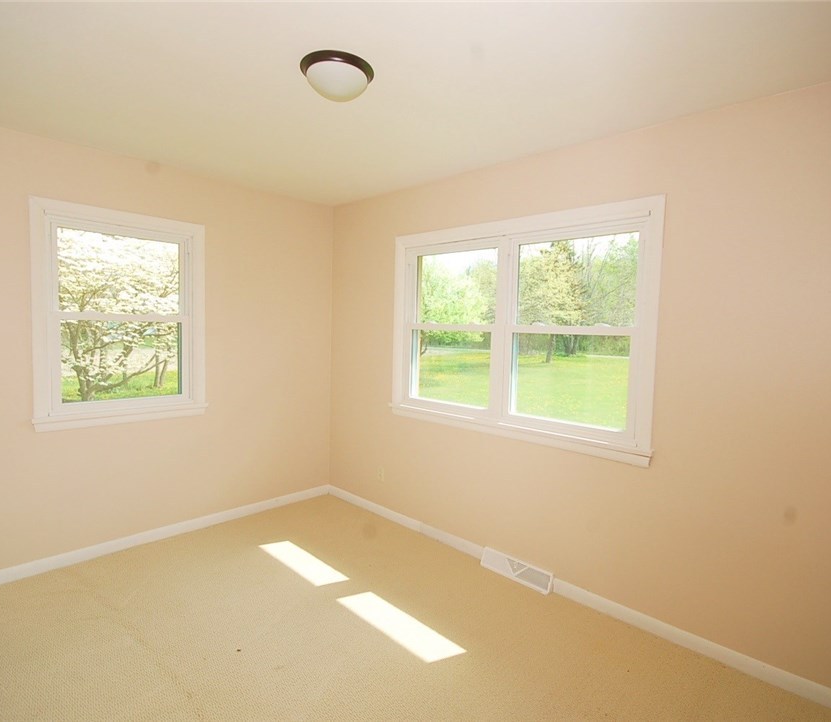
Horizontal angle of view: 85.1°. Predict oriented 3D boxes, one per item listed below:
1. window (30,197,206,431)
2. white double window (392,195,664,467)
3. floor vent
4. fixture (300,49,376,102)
[{"bbox_3d":[-1.785,-0.259,2.808,0.920,1.292,0.085,-2,6,-44],"label":"window"},{"bbox_3d":[0.510,-0.192,2.749,1.773,1.292,0.085,5,6,42],"label":"white double window"},{"bbox_3d":[0.599,1.233,2.690,0.454,0.116,0.070,5,6,42],"label":"floor vent"},{"bbox_3d":[-0.301,-1.064,1.741,0.280,0.108,0.280,2,4,0],"label":"fixture"}]

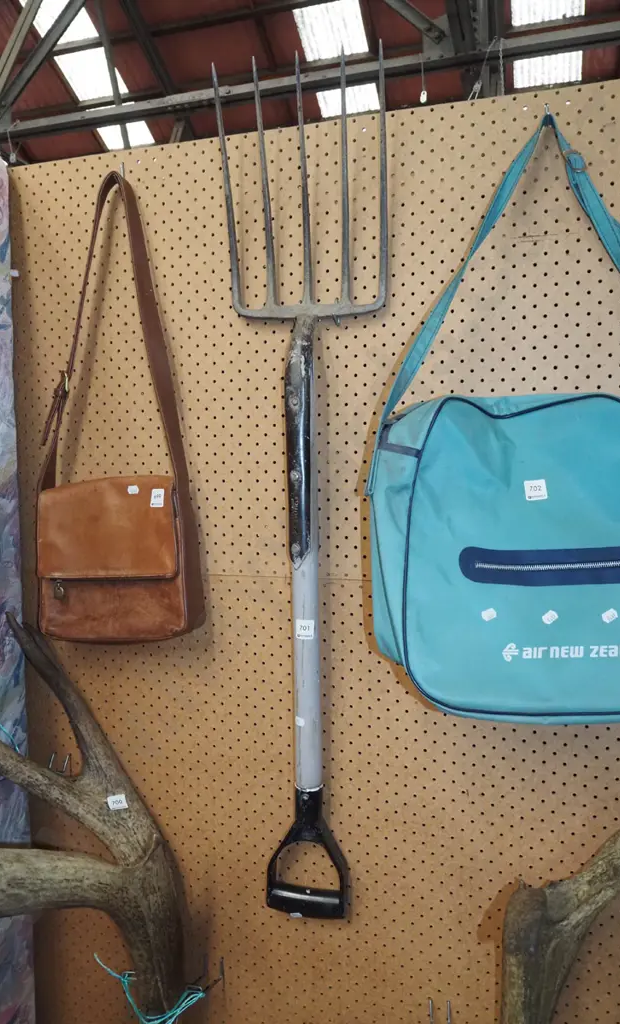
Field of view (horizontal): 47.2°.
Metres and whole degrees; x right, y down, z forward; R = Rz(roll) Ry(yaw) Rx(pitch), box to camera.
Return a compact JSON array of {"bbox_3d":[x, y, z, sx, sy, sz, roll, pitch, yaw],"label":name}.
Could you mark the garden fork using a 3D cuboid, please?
[{"bbox_3d":[-0.009,-0.006,0.929,0.220,1.120,0.080,1,3,16],"label":"garden fork"}]

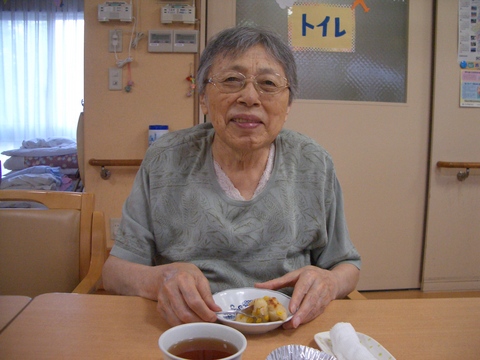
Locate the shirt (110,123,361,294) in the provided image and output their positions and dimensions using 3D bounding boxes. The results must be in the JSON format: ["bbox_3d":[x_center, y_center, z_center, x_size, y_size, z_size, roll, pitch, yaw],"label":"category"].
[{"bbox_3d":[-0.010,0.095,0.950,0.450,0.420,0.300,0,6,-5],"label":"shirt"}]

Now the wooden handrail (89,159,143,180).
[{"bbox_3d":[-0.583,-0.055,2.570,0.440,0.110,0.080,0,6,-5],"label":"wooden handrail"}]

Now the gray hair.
[{"bbox_3d":[0.014,-0.203,0.885,0.182,0.160,0.190,0,6,-5],"label":"gray hair"}]

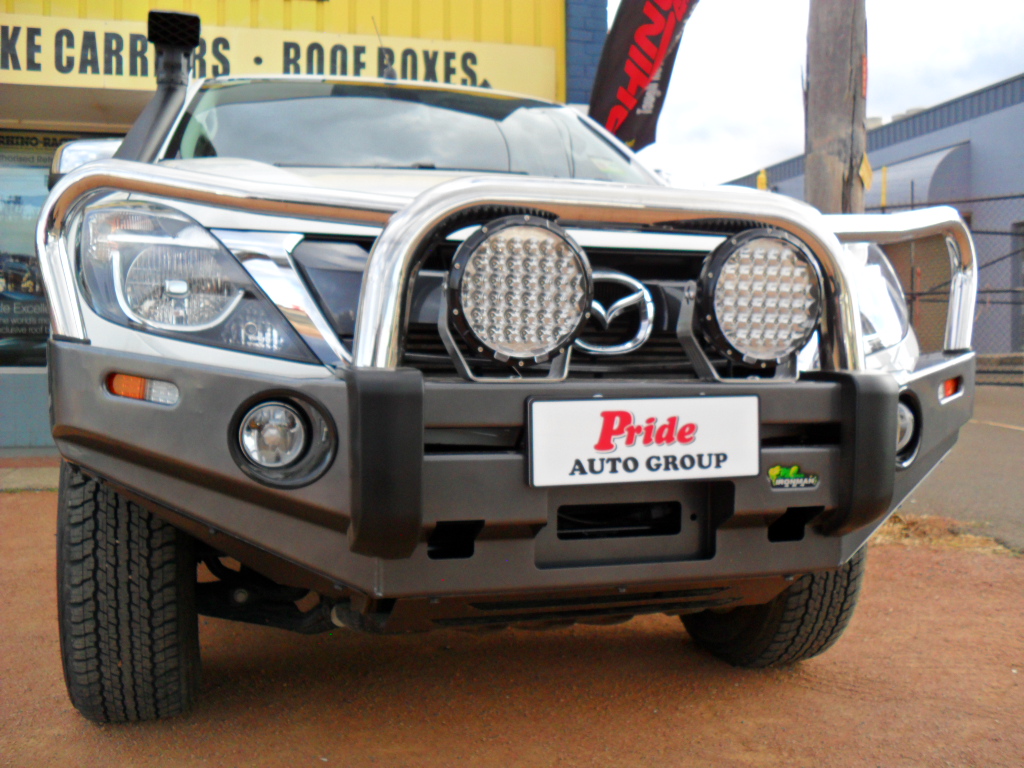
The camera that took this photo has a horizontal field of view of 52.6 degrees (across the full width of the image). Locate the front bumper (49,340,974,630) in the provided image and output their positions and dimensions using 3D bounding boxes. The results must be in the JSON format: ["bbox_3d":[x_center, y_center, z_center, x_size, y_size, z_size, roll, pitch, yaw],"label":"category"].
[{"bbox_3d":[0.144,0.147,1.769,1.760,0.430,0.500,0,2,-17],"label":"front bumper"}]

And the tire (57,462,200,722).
[{"bbox_3d":[-0.860,0.367,2.388,0.271,0.776,0.776,0,2,-17],"label":"tire"}]

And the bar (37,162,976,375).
[{"bbox_3d":[0.148,-0.191,1.756,1.792,0.335,0.365,0,2,-17],"label":"bar"}]

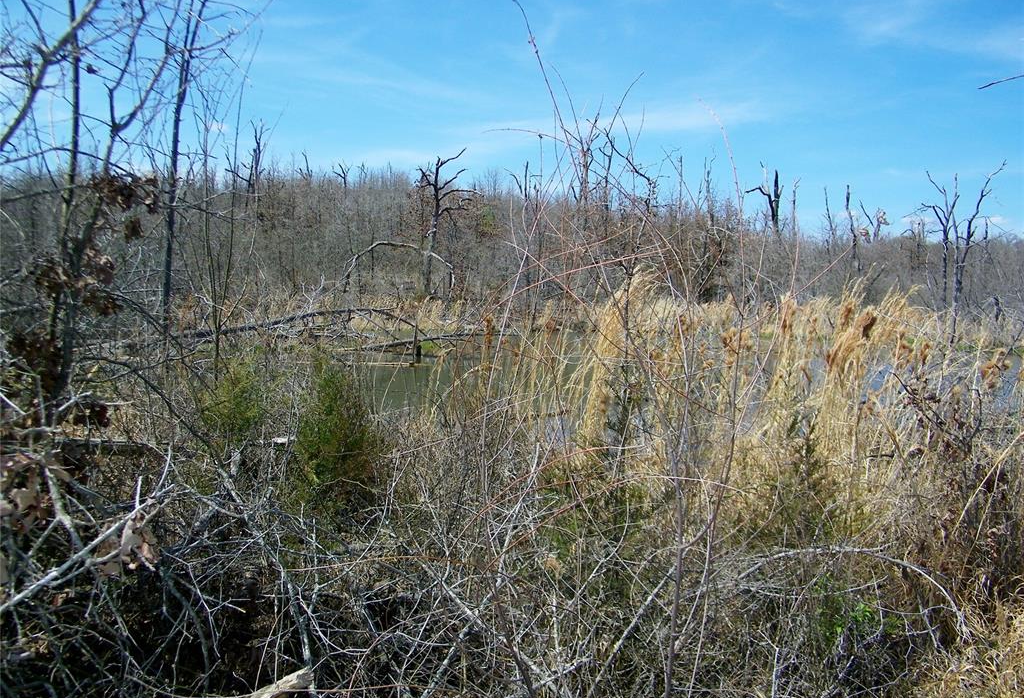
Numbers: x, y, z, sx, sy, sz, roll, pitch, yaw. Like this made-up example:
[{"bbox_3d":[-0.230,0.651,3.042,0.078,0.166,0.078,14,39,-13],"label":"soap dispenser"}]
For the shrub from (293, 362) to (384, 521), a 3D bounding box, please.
[{"bbox_3d":[-1.508,0.787,7.200,0.750,1.320,0.740,0,3,0],"label":"shrub"}]

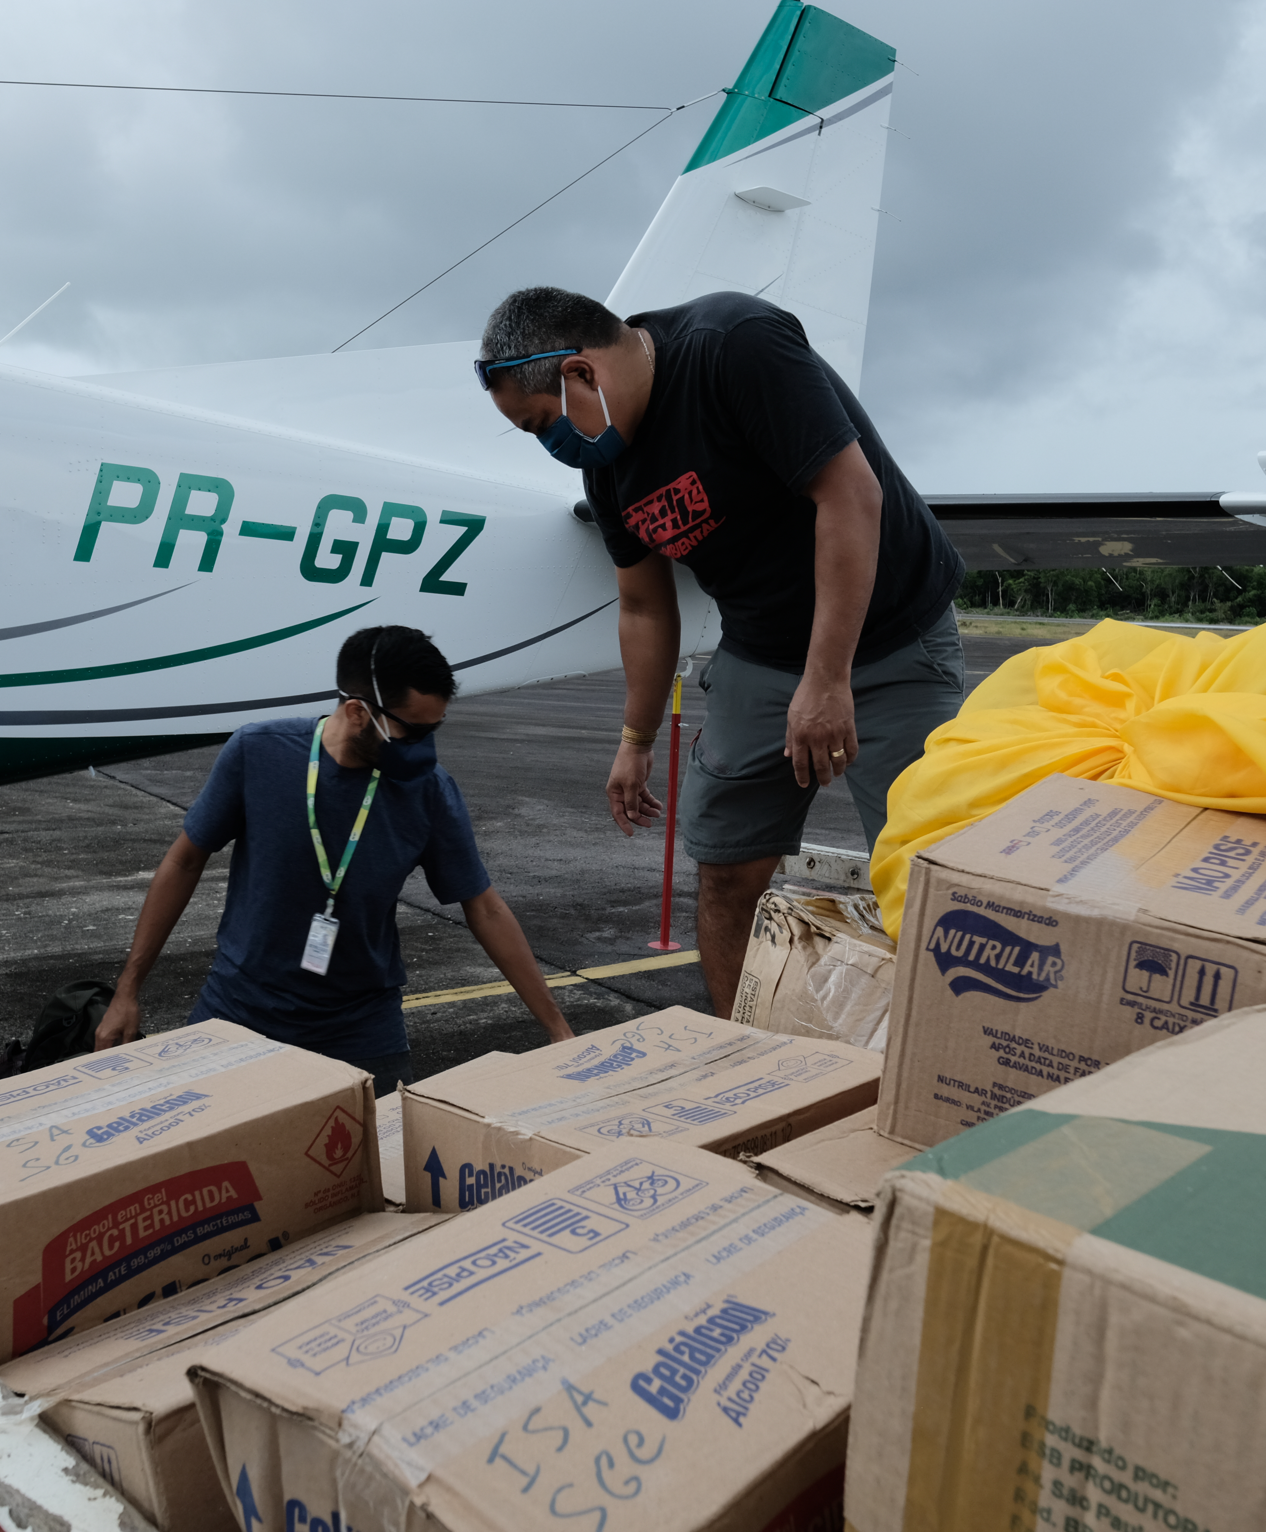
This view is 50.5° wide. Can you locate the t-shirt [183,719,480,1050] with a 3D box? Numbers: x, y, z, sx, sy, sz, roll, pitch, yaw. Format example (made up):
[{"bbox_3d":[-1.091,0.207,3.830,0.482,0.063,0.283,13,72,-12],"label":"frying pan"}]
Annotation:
[{"bbox_3d":[-0.500,0.205,2.250,0.480,0.580,0.300,-1,8,-22],"label":"t-shirt"}]

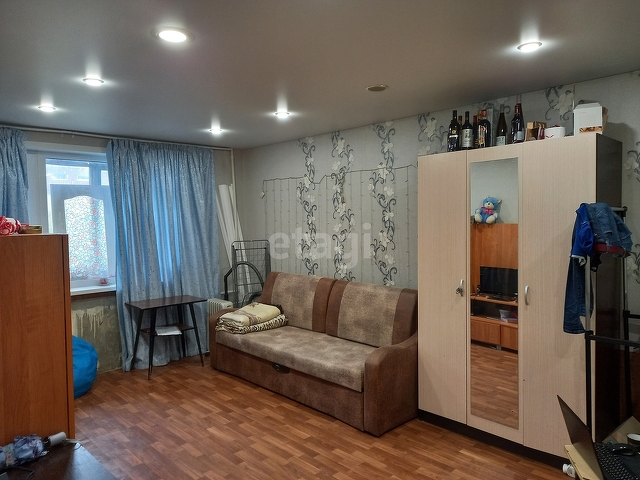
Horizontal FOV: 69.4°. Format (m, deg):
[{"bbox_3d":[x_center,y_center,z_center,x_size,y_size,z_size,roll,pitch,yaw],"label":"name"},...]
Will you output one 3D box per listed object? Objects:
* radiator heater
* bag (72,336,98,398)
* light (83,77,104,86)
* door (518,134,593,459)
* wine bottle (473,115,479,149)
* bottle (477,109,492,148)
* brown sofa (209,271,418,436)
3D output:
[{"bbox_3d":[-1.144,1.020,5.279,0.160,0.650,0.420,-3,3,-44],"label":"radiator heater"},{"bbox_3d":[-2.382,1.104,4.093,0.740,0.610,0.740,-3,3,-44],"label":"bag"},{"bbox_3d":[-1.479,-1.026,3.022,0.116,0.025,0.116,-3,3,-44],"label":"light"},{"bbox_3d":[1.448,0.359,2.808,0.022,1.931,0.411,-3,3,-44],"label":"door"},{"bbox_3d":[1.126,-0.761,3.336,0.075,0.274,0.075,0,2,19],"label":"wine bottle"},{"bbox_3d":[1.129,-0.753,3.168,0.083,0.271,0.083,-1,2,0],"label":"bottle"},{"bbox_3d":[-0.066,0.883,4.398,0.919,0.964,2.275,-3,3,-44],"label":"brown sofa"}]

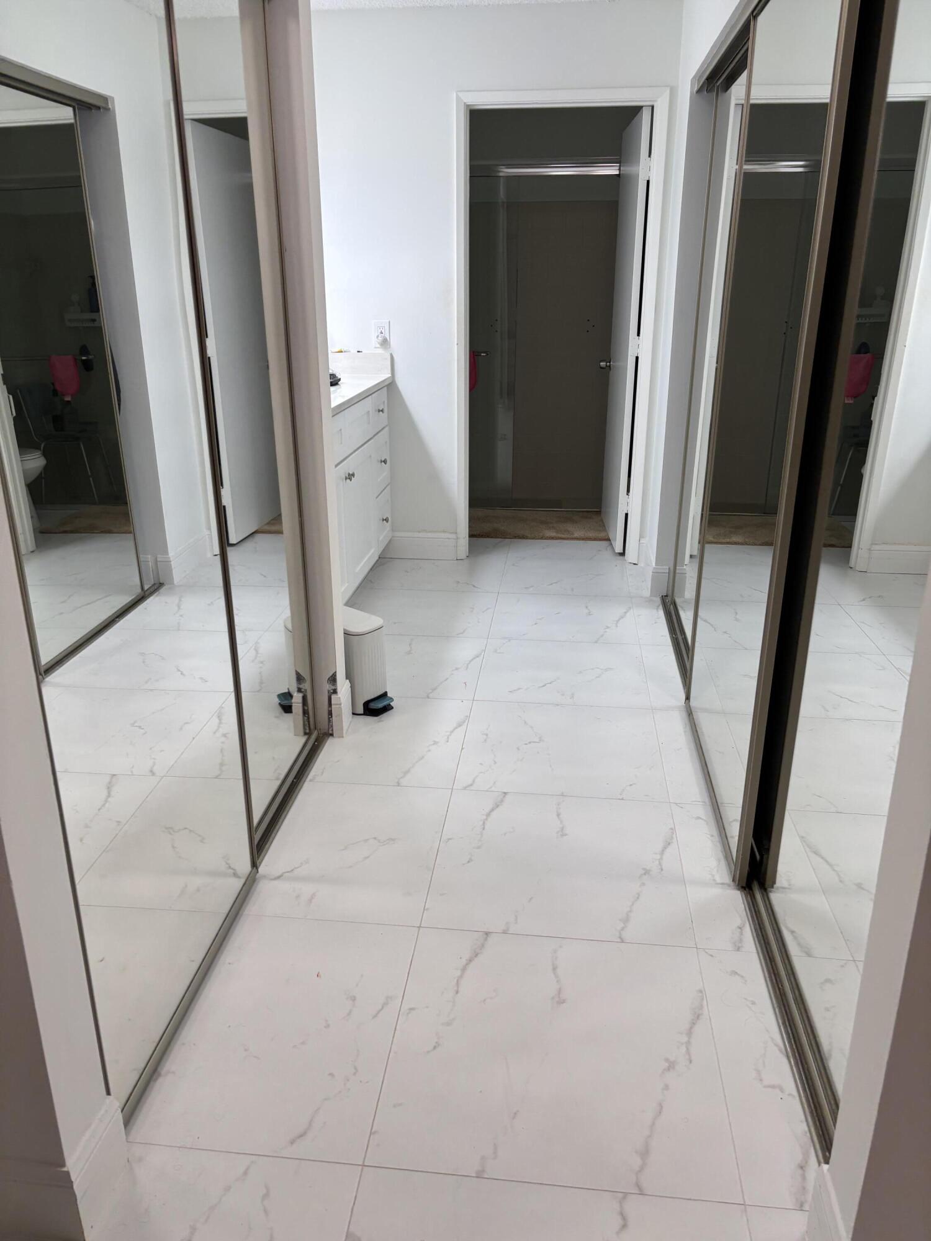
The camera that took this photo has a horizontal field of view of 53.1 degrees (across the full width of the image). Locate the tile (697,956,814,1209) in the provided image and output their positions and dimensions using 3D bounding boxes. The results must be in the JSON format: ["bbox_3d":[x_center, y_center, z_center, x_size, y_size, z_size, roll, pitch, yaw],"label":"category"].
[{"bbox_3d":[0.541,0.816,1.727,0.145,0.010,0.601,2,20,6],"label":"tile"}]

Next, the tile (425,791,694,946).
[{"bbox_3d":[0.230,0.592,2.307,0.600,0.012,0.595,2,20,6],"label":"tile"}]

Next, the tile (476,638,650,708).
[{"bbox_3d":[0.357,0.190,3.423,0.600,0.012,0.595,2,20,6],"label":"tile"}]

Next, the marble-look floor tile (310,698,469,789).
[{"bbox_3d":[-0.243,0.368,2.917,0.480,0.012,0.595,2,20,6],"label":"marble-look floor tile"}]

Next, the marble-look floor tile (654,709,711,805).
[{"bbox_3d":[0.656,0.407,2.829,0.129,0.012,0.595,2,20,6],"label":"marble-look floor tile"}]

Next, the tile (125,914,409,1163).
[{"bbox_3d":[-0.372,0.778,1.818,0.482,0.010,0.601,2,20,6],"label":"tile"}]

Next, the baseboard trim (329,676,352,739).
[{"bbox_3d":[-0.393,0.281,2.970,0.036,0.140,0.130,2,20,6],"label":"baseboard trim"}]

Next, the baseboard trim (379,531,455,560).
[{"bbox_3d":[-0.237,-0.387,4.783,0.392,0.143,0.016,2,20,4],"label":"baseboard trim"}]

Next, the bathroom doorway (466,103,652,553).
[{"bbox_3d":[0.422,-1.288,4.481,0.820,2.070,0.130,2,20,6],"label":"bathroom doorway"}]

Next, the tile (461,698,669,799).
[{"bbox_3d":[0.294,0.391,2.865,0.600,0.012,0.595,2,20,6],"label":"tile"}]

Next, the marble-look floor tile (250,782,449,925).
[{"bbox_3d":[-0.277,0.570,2.357,0.420,0.012,0.595,2,20,6],"label":"marble-look floor tile"}]

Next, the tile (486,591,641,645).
[{"bbox_3d":[0.426,-0.012,4.012,0.603,0.010,0.602,2,20,6],"label":"tile"}]

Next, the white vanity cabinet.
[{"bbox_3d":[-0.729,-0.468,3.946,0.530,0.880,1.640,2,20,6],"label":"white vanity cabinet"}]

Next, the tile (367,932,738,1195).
[{"bbox_3d":[0.166,0.793,1.749,0.600,0.012,0.595,2,20,6],"label":"tile"}]

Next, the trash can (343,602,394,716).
[{"bbox_3d":[-0.384,0.136,3.136,0.290,0.300,0.170,14,24,34],"label":"trash can"}]

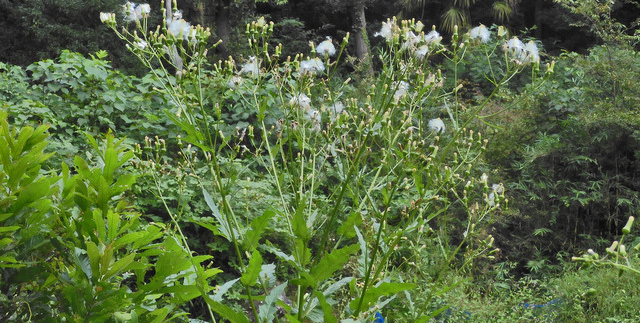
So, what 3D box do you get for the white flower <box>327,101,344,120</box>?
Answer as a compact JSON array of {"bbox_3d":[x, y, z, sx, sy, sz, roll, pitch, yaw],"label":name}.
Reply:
[{"bbox_3d":[0.022,-0.073,2.050,0.026,0.026,0.026,0,0,0],"label":"white flower"}]

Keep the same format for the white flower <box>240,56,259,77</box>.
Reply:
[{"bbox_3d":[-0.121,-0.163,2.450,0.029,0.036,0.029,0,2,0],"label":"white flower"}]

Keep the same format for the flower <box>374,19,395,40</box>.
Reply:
[{"bbox_3d":[0.088,-0.181,1.950,0.027,0.027,0.027,0,0,0],"label":"flower"}]

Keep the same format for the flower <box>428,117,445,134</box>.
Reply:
[{"bbox_3d":[0.160,-0.049,1.950,0.022,0.022,0.022,0,0,0],"label":"flower"}]

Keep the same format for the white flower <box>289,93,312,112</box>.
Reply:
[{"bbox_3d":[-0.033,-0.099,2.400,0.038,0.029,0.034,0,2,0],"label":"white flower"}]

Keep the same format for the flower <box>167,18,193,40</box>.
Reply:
[{"bbox_3d":[-0.192,-0.182,1.950,0.036,0.030,0.027,0,0,0],"label":"flower"}]

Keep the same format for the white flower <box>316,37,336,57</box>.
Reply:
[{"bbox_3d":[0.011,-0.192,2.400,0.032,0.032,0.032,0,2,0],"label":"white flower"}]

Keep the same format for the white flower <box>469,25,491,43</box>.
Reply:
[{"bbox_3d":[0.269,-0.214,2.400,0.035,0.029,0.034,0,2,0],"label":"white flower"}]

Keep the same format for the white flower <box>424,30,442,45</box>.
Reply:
[{"bbox_3d":[0.155,-0.170,1.950,0.025,0.022,0.025,0,0,0],"label":"white flower"}]

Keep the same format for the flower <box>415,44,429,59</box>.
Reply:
[{"bbox_3d":[0.139,-0.151,1.950,0.019,0.022,0.021,0,0,0],"label":"flower"}]

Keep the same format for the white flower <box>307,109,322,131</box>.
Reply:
[{"bbox_3d":[-0.008,-0.058,2.000,0.022,0.031,0.022,0,0,0],"label":"white flower"}]

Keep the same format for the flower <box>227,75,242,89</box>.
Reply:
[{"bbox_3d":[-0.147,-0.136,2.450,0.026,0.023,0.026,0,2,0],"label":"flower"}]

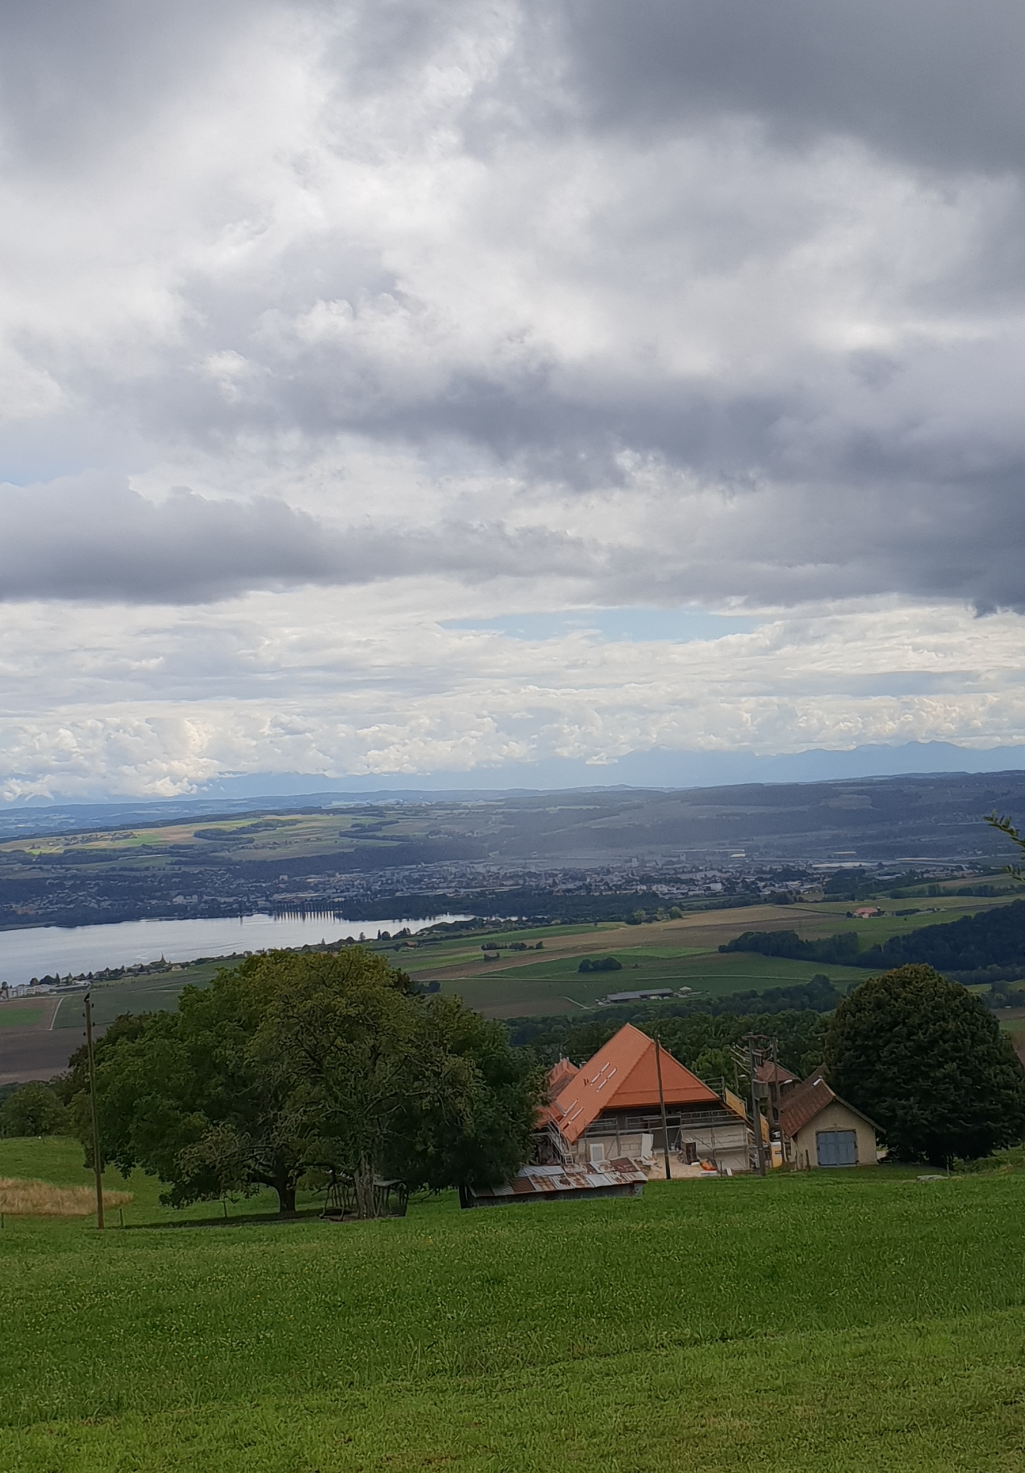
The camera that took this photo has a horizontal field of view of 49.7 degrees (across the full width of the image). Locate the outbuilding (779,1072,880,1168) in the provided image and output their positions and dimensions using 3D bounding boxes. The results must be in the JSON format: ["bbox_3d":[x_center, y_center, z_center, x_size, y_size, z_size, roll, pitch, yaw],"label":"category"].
[{"bbox_3d":[23.475,28.637,82.579,6.700,5.000,5.500,-2,-2,5],"label":"outbuilding"}]

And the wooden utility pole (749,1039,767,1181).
[{"bbox_3d":[17.503,26.583,79.000,0.450,9.700,0.400,-2,-2,0],"label":"wooden utility pole"}]

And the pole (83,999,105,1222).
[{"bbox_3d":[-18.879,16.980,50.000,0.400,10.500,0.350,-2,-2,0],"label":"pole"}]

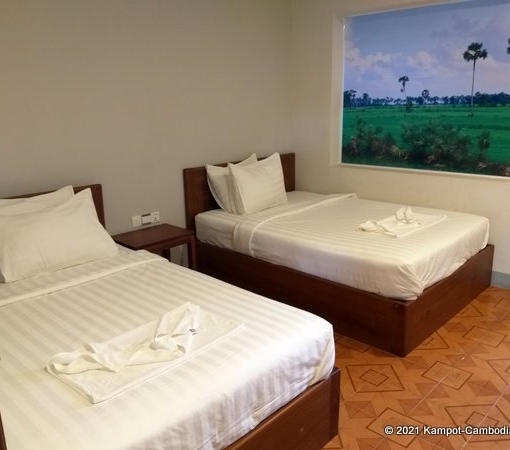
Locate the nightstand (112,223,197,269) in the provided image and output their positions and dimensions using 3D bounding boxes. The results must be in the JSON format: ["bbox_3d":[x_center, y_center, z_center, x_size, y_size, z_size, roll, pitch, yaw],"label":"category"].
[{"bbox_3d":[-0.820,0.351,3.709,0.540,0.556,0.410,-16,21,-42],"label":"nightstand"}]

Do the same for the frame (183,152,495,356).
[{"bbox_3d":[0.687,0.012,3.909,1.500,1.005,2.141,-16,21,-42],"label":"frame"}]

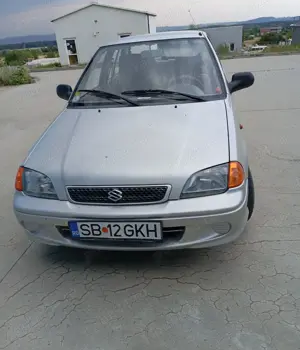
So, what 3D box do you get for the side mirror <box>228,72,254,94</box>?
[{"bbox_3d":[0.772,-0.775,2.712,0.210,0.170,0.120,-1,23,10],"label":"side mirror"}]

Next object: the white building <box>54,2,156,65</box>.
[{"bbox_3d":[-3.285,-12.601,28.895,8.000,4.150,8.000,-3,23,6],"label":"white building"}]

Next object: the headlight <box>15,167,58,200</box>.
[{"bbox_3d":[-0.690,0.039,1.965,0.380,0.165,0.190,4,25,21],"label":"headlight"}]

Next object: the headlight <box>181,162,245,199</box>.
[{"bbox_3d":[0.349,0.020,1.776,0.380,0.165,0.190,-6,23,-1],"label":"headlight"}]

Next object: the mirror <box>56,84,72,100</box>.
[{"bbox_3d":[-0.778,-0.747,2.995,0.200,0.170,0.120,-1,23,10],"label":"mirror"}]

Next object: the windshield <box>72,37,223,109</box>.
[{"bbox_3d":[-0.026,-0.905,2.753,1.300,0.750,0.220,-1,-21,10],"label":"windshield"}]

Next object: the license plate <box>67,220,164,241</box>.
[{"bbox_3d":[-0.192,0.306,1.773,0.520,0.115,0.030,-1,23,10],"label":"license plate"}]

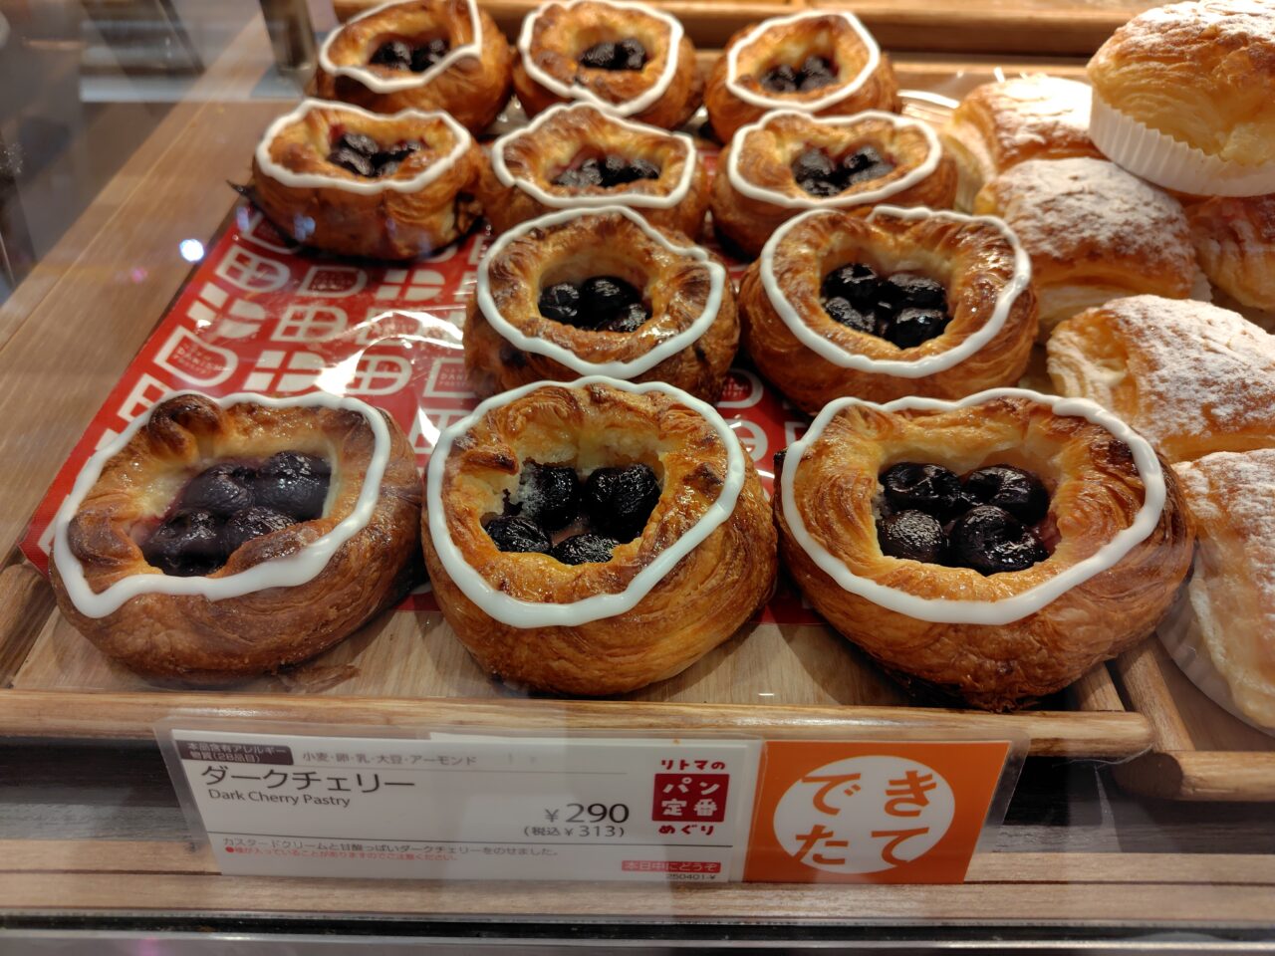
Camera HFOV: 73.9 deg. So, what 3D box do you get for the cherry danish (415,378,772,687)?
[{"bbox_3d":[-0.010,0.013,0.234,0.097,0.037,0.096,2,50,1],"label":"cherry danish"}]

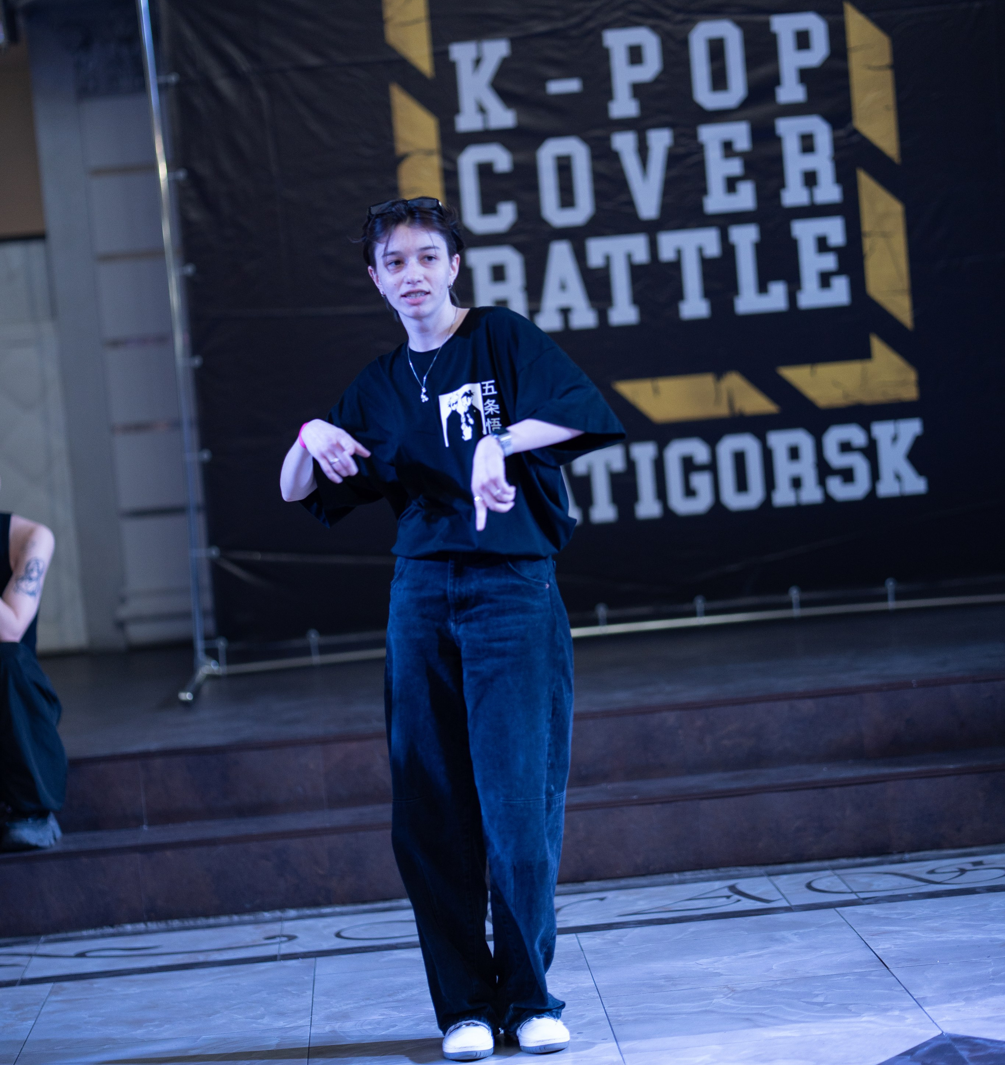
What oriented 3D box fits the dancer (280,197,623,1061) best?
[{"bbox_3d":[-0.068,0.180,6.958,0.650,1.670,0.470,-4,3,17],"label":"dancer"}]

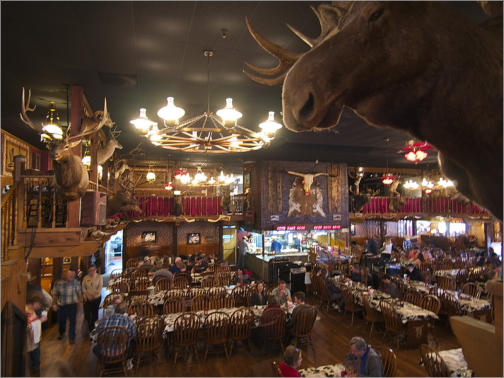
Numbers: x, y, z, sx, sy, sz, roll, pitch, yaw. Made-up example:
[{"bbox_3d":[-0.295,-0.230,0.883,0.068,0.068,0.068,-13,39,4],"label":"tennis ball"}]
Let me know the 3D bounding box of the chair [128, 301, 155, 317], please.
[{"bbox_3d":[-2.578,3.132,8.083,0.510,1.010,0.560,1,-3,-14],"label":"chair"}]

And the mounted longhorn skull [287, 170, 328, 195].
[{"bbox_3d":[2.367,-0.280,14.495,1.800,0.950,0.340,1,-2,-13],"label":"mounted longhorn skull"}]

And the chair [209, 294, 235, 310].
[{"bbox_3d":[-0.684,3.192,8.706,0.530,1.020,0.560,1,-2,-17],"label":"chair"}]

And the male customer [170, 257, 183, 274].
[{"bbox_3d":[-2.643,3.139,12.548,0.550,1.300,0.800,2,-4,-35],"label":"male customer"}]

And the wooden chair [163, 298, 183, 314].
[{"bbox_3d":[-1.832,3.108,8.089,0.480,1.020,0.520,1,-2,-13],"label":"wooden chair"}]

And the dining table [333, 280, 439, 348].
[{"bbox_3d":[3.297,3.299,9.548,0.850,0.760,3.800,1,-2,-13],"label":"dining table"}]

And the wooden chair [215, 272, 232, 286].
[{"bbox_3d":[-0.977,3.256,11.751,0.500,0.980,0.560,1,-3,-12],"label":"wooden chair"}]

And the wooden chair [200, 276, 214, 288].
[{"bbox_3d":[-1.311,3.207,10.478,0.480,1.020,0.520,1,-2,-13],"label":"wooden chair"}]

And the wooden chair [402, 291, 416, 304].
[{"bbox_3d":[3.978,3.183,9.165,0.560,1.010,0.510,1,-3,-18],"label":"wooden chair"}]

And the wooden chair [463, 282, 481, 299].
[{"bbox_3d":[5.972,3.150,9.746,0.560,0.980,0.500,2,-3,-28],"label":"wooden chair"}]

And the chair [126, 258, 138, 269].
[{"bbox_3d":[-4.922,3.418,14.346,0.530,1.020,0.560,1,-2,-17],"label":"chair"}]

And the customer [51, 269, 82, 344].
[{"bbox_3d":[-4.451,2.822,8.464,0.600,1.740,0.380,1,-2,-20],"label":"customer"}]

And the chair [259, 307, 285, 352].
[{"bbox_3d":[0.396,3.096,7.795,0.500,1.020,0.540,1,-2,-13],"label":"chair"}]

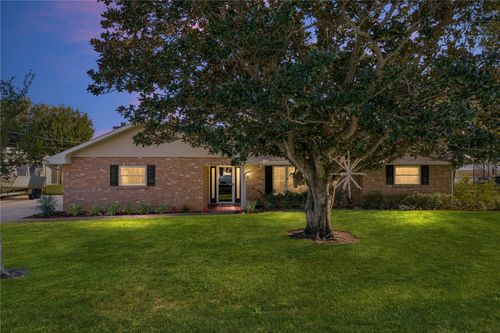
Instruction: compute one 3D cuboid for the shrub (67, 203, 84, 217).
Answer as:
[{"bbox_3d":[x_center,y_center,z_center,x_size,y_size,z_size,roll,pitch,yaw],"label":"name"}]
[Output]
[{"bbox_3d":[-7.767,1.914,17.300,0.801,0.623,0.700,0,0,0],"label":"shrub"}]

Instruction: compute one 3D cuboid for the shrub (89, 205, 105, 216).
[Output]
[{"bbox_3d":[-6.871,1.970,17.400,0.716,0.537,0.620,0,0,0],"label":"shrub"}]

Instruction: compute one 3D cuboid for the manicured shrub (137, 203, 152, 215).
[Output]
[{"bbox_3d":[-4.804,1.913,17.700,0.729,0.546,0.650,0,0,0],"label":"manicured shrub"}]

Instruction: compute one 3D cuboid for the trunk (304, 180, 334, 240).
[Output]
[{"bbox_3d":[2.115,1.225,12.000,0.950,1.850,0.900,0,0,0],"label":"trunk"}]

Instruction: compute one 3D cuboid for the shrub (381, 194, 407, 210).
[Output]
[{"bbox_3d":[6.977,1.750,18.900,1.264,0.778,1.000,0,0,0],"label":"shrub"}]

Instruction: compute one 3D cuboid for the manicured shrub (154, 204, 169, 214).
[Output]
[{"bbox_3d":[-4.076,1.980,17.900,0.645,0.461,0.550,0,0,0],"label":"manicured shrub"}]

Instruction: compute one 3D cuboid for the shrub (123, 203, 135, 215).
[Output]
[{"bbox_3d":[-5.533,1.913,17.700,0.546,0.546,0.520,0,0,0],"label":"shrub"}]

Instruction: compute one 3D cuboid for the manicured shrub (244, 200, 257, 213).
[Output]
[{"bbox_3d":[0.024,1.904,18.500,0.571,0.571,0.550,0,0,0],"label":"manicured shrub"}]

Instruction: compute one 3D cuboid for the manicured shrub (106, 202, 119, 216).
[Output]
[{"bbox_3d":[-6.191,1.936,17.500,0.540,0.630,0.550,0,0,0],"label":"manicured shrub"}]

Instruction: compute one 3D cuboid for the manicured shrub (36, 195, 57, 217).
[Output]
[{"bbox_3d":[-8.900,1.706,17.000,0.875,0.962,0.850,0,0,0],"label":"manicured shrub"}]

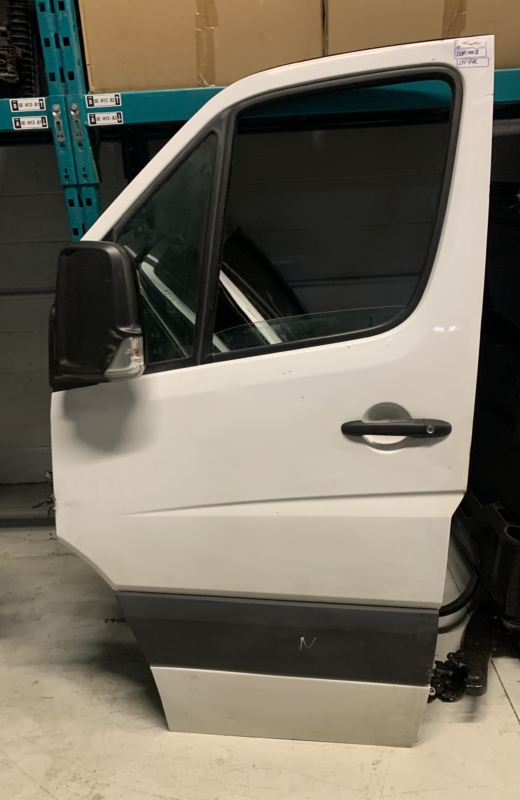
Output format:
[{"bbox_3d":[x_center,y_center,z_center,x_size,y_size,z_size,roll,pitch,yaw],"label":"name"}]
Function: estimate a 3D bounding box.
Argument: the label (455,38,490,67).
[{"bbox_3d":[0.415,-0.679,1.178,0.062,0.054,0.002,0,10,8],"label":"label"}]

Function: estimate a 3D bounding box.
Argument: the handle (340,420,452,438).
[{"bbox_3d":[0.298,0.062,1.316,0.236,0.038,0.053,0,14,8],"label":"handle"}]

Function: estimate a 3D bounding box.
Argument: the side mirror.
[{"bbox_3d":[-0.339,-0.174,1.255,0.180,0.290,0.160,-3,14,-4],"label":"side mirror"}]

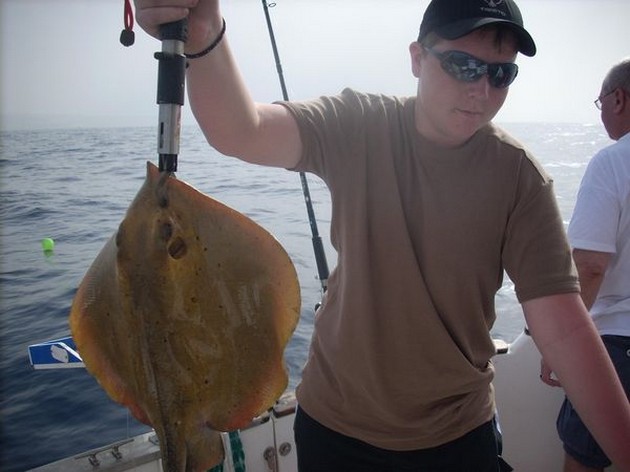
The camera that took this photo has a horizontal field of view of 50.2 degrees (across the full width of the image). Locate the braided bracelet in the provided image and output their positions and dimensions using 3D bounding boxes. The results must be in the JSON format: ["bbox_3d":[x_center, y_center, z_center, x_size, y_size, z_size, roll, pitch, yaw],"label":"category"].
[{"bbox_3d":[-0.142,-0.254,0.860,0.066,0.064,0.009,-28,-39,9],"label":"braided bracelet"}]

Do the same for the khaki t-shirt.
[{"bbox_3d":[0.198,0.048,1.210,0.490,0.600,0.300,4,12,-2],"label":"khaki t-shirt"}]

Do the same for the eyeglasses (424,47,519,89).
[{"bbox_3d":[0.258,-0.283,1.094,0.140,0.047,0.125,2,25,-13],"label":"eyeglasses"}]

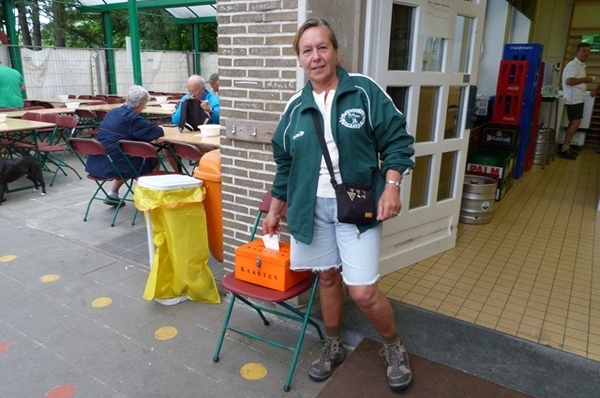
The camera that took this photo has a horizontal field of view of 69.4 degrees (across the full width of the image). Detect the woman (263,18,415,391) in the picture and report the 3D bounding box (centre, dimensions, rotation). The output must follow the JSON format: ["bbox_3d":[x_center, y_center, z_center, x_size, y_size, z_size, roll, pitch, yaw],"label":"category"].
[{"bbox_3d":[0.184,0.043,2.057,0.670,1.610,0.460,4,16,11],"label":"woman"}]

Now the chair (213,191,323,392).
[{"bbox_3d":[-0.121,0.424,2.188,0.450,0.790,0.500,10,18,27],"label":"chair"}]

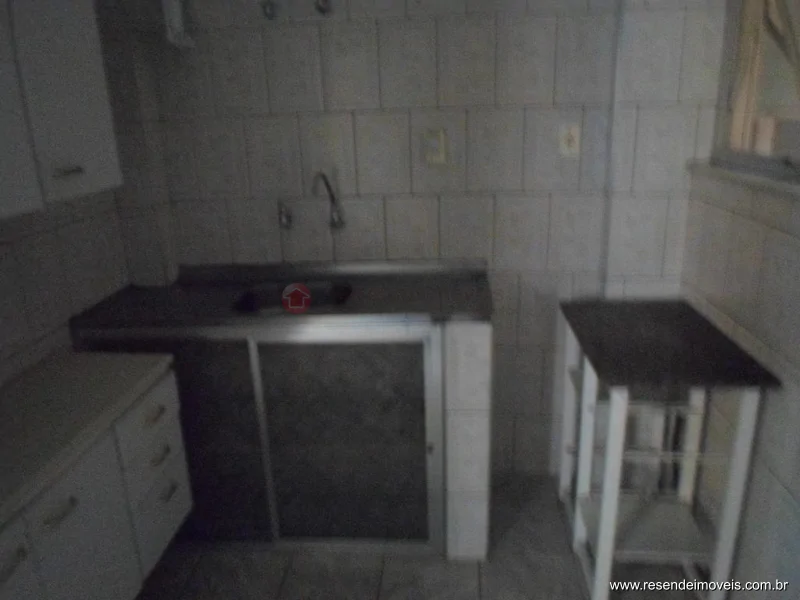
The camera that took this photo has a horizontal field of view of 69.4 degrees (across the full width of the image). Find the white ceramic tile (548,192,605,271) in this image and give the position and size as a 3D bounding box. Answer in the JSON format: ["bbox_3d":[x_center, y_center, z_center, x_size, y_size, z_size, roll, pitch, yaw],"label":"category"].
[{"bbox_3d":[0.652,-0.249,2.126,0.198,0.292,0.010,0,16,4],"label":"white ceramic tile"}]

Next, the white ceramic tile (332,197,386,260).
[{"bbox_3d":[-0.154,-0.258,2.208,0.203,0.278,0.010,0,16,5],"label":"white ceramic tile"}]

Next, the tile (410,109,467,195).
[{"bbox_3d":[0.141,-0.537,2.104,0.203,0.299,0.010,0,16,5],"label":"tile"}]

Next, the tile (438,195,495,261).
[{"bbox_3d":[0.252,-0.252,2.179,0.201,0.296,0.010,-1,16,4],"label":"tile"}]

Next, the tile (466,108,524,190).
[{"bbox_3d":[0.343,-0.540,2.089,0.201,0.296,0.010,-1,16,4],"label":"tile"}]

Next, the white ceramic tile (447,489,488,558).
[{"bbox_3d":[0.226,0.751,1.927,0.140,0.265,0.010,-1,16,3],"label":"white ceramic tile"}]

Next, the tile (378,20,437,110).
[{"bbox_3d":[0.034,-0.824,2.032,0.200,0.297,0.010,-1,16,3],"label":"tile"}]

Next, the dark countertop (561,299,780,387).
[{"bbox_3d":[0.800,0.115,1.862,0.456,0.022,0.738,0,16,7],"label":"dark countertop"}]

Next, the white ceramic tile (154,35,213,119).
[{"bbox_3d":[-0.777,-0.812,2.073,0.200,0.297,0.010,-1,16,3],"label":"white ceramic tile"}]

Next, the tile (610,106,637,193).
[{"bbox_3d":[0.779,-0.525,2.021,0.080,0.301,0.010,0,16,5],"label":"tile"}]

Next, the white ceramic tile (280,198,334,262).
[{"bbox_3d":[-0.356,-0.257,2.224,0.203,0.278,0.010,0,16,5],"label":"white ceramic tile"}]

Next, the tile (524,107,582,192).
[{"bbox_3d":[0.546,-0.540,2.072,0.203,0.299,0.010,0,16,5],"label":"tile"}]

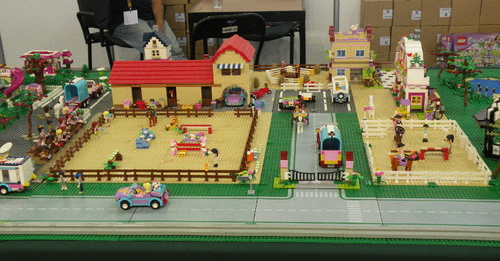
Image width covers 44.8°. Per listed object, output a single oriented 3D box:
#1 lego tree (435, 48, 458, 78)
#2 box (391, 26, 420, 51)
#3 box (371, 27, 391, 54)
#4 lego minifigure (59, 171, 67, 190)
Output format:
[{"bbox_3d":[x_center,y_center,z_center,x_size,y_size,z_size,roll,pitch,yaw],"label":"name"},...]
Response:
[{"bbox_3d":[0.696,-0.240,2.160,0.083,0.109,0.072,0,20,5],"label":"lego tree"},{"bbox_3d":[1.270,-0.770,5.005,0.228,0.209,0.185,0,20,5],"label":"box"},{"bbox_3d":[1.037,-0.766,5.008,0.225,0.209,0.190,0,20,5],"label":"box"},{"bbox_3d":[-0.431,0.114,1.393,0.020,0.044,0.015,5,21,19],"label":"lego minifigure"}]

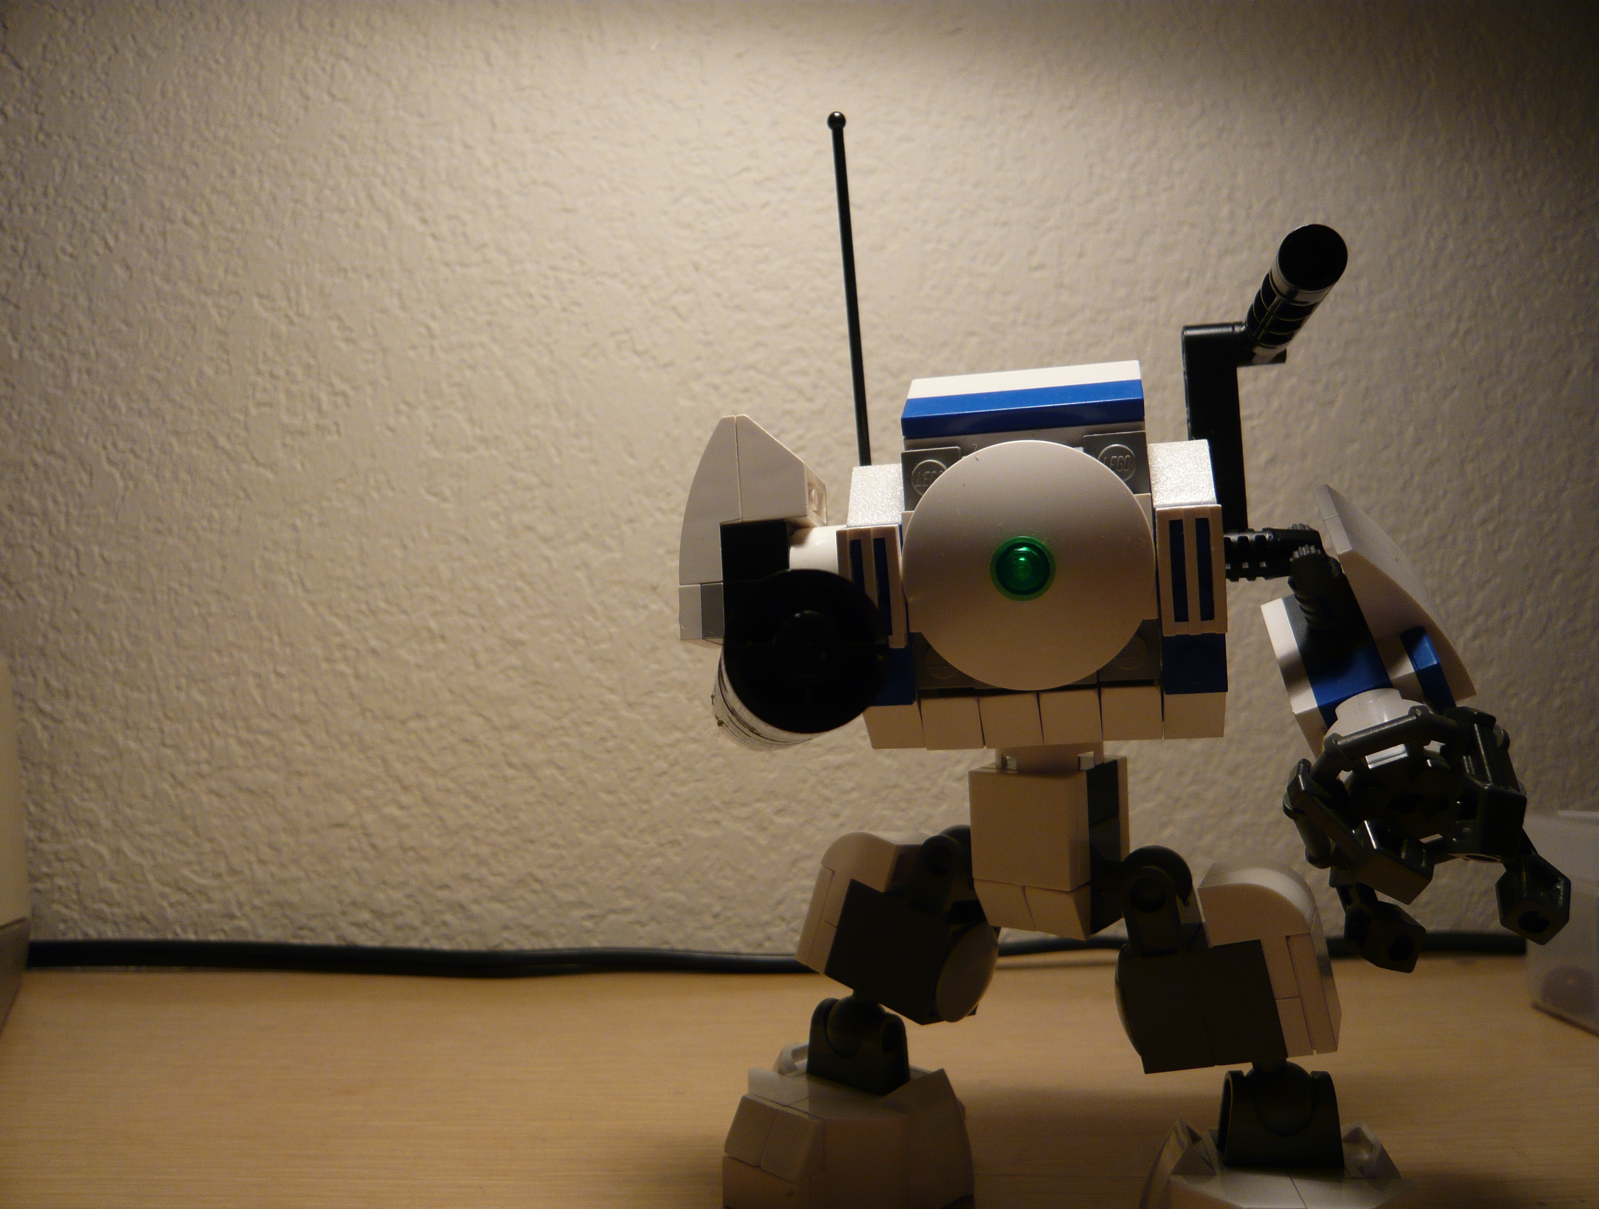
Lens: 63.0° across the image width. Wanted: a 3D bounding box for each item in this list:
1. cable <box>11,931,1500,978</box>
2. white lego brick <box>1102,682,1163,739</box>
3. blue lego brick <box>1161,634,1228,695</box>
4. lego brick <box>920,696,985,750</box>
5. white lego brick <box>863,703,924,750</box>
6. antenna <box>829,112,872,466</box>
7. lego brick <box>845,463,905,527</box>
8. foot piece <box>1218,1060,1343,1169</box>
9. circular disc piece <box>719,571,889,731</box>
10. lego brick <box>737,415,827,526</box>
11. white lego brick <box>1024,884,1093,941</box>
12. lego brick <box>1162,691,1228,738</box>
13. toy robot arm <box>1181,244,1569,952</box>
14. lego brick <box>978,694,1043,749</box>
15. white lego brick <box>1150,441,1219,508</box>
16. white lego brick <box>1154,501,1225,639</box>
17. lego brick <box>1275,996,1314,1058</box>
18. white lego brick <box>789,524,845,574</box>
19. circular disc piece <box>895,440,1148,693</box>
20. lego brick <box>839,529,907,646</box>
[{"bbox_3d":[-0.006,0.098,0.367,0.430,0.014,0.019,0,1,0],"label":"cable"},{"bbox_3d":[0.045,0.015,0.176,0.008,0.008,0.006,-3,6,13],"label":"white lego brick"},{"bbox_3d":[0.052,0.008,0.172,0.008,0.008,0.006,-3,3,13],"label":"blue lego brick"},{"bbox_3d":[0.021,0.016,0.181,0.008,0.008,0.007,-3,3,13],"label":"lego brick"},{"bbox_3d":[0.013,0.017,0.183,0.008,0.008,0.006,-3,6,13],"label":"white lego brick"},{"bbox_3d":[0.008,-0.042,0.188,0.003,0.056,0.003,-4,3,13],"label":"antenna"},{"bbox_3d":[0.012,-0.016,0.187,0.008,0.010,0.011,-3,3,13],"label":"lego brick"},{"bbox_3d":[0.069,0.073,0.189,0.016,0.014,0.009,0,0,9],"label":"foot piece"},{"bbox_3d":[0.001,0.005,0.128,0.016,0.016,0.004,0,-8,-5],"label":"circular disc piece"},{"bbox_3d":[-0.002,-0.019,0.194,0.010,0.016,0.015,-5,-8,11],"label":"lego brick"},{"bbox_3d":[0.038,0.045,0.191,0.008,0.008,0.006,-1,1,38],"label":"white lego brick"},{"bbox_3d":[0.052,0.014,0.174,0.008,0.008,0.006,-3,6,13],"label":"lego brick"},{"bbox_3d":[0.071,-0.001,0.170,0.040,0.088,0.058,0,1,13],"label":"toy robot arm"},{"bbox_3d":[0.029,0.016,0.179,0.008,0.008,0.006,-3,6,13],"label":"lego brick"},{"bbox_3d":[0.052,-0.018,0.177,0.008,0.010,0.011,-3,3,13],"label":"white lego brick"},{"bbox_3d":[0.049,-0.004,0.162,0.008,0.016,0.003,-3,6,13],"label":"white lego brick"},{"bbox_3d":[0.069,0.057,0.181,0.003,0.008,0.013,-14,-5,23],"label":"lego brick"},{"bbox_3d":[0.004,-0.003,0.187,0.010,0.016,0.016,-3,6,13],"label":"white lego brick"},{"bbox_3d":[0.028,-0.005,0.164,0.032,0.032,0.006,-3,3,13],"label":"circular disc piece"},{"bbox_3d":[0.010,-0.002,0.171,0.008,0.016,0.003,-3,6,13],"label":"lego brick"}]

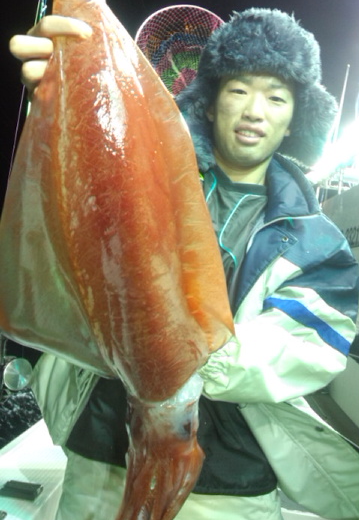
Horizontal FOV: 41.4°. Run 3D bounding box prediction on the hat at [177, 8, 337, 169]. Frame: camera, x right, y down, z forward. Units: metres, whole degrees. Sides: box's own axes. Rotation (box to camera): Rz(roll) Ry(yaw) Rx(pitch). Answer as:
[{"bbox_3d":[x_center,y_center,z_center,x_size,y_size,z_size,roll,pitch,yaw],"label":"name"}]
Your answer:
[{"bbox_3d":[0.146,-0.310,0.880,0.295,0.290,0.270,11,10,4],"label":"hat"}]

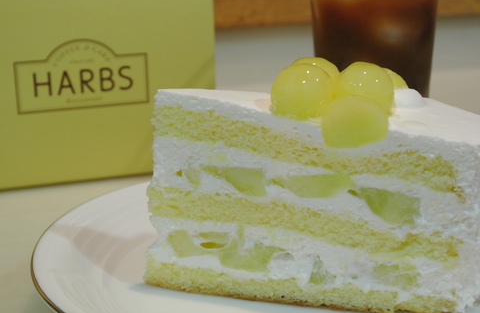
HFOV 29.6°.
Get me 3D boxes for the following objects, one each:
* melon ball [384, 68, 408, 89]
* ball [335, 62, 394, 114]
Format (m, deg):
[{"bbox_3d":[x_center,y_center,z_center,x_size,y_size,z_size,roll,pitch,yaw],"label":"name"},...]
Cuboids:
[{"bbox_3d":[0.061,-0.026,0.391,0.025,0.023,0.025,-1,14,0],"label":"melon ball"},{"bbox_3d":[0.051,-0.027,0.371,0.025,0.023,0.025,-1,14,0],"label":"ball"}]

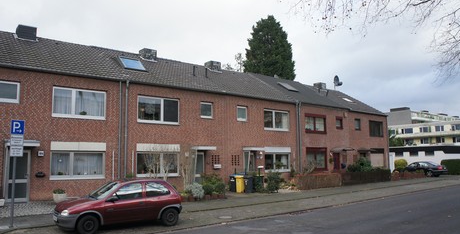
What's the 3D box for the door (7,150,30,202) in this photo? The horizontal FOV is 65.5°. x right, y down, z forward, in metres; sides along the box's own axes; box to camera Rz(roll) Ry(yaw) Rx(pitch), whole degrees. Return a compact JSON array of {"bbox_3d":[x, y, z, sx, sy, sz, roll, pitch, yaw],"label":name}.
[{"bbox_3d":[-8.802,2.466,14.762,0.920,2.130,0.100,5,-7,-38],"label":"door"}]

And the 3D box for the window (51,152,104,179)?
[{"bbox_3d":[-6.876,2.202,16.279,2.380,1.250,0.150,5,-7,-38],"label":"window"}]

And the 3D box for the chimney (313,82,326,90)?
[{"bbox_3d":[9.206,-3.020,36.439,0.920,0.700,0.920,5,-8,-37],"label":"chimney"}]

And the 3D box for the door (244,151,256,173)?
[{"bbox_3d":[1.281,3.328,22.696,0.950,2.120,0.100,5,-7,-38],"label":"door"}]

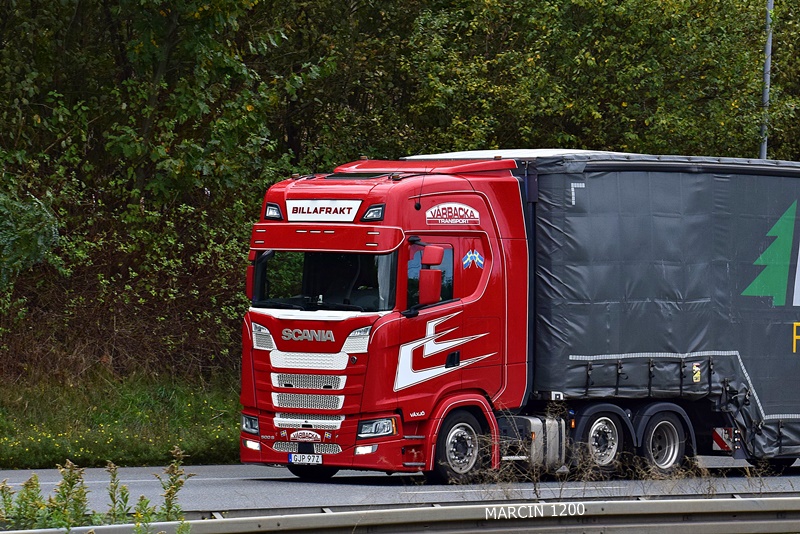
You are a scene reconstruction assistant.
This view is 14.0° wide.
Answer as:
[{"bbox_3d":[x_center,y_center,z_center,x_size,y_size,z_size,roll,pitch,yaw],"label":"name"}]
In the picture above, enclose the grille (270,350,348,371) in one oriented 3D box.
[{"bbox_3d":[-1.061,1.087,37.919,1.280,0.215,0.100,1,0,42],"label":"grille"}]

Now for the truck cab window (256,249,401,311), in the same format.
[{"bbox_3d":[-0.941,0.144,38.043,2.240,0.720,0.280,1,0,42],"label":"truck cab window"}]

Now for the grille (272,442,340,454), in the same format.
[{"bbox_3d":[-1.082,2.103,37.906,1.120,0.120,0.090,1,0,42],"label":"grille"}]

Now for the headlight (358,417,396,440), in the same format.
[{"bbox_3d":[-0.256,1.845,37.319,0.440,0.240,0.230,1,0,42],"label":"headlight"}]

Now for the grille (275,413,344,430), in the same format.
[{"bbox_3d":[-1.057,1.787,37.916,1.150,0.185,0.100,1,0,42],"label":"grille"}]

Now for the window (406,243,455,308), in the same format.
[{"bbox_3d":[0.350,0.111,37.726,0.060,0.760,0.820,1,0,42],"label":"window"}]

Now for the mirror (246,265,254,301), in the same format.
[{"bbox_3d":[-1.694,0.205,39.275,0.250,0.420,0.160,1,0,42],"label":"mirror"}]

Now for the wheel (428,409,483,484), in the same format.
[{"bbox_3d":[0.620,2.113,38.268,0.340,0.930,0.930,1,0,42],"label":"wheel"}]

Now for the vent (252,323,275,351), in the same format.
[{"bbox_3d":[-1.569,0.822,38.450,0.460,0.320,0.130,1,0,42],"label":"vent"}]

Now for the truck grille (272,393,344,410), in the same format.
[{"bbox_3d":[-1.068,1.564,37.916,1.190,0.175,0.100,1,0,42],"label":"truck grille"}]

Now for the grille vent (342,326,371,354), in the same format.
[{"bbox_3d":[-0.479,0.832,37.464,0.460,0.320,0.130,1,0,42],"label":"grille vent"}]

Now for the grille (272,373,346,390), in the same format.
[{"bbox_3d":[-1.065,1.335,37.918,1.220,0.175,0.100,1,0,42],"label":"grille"}]

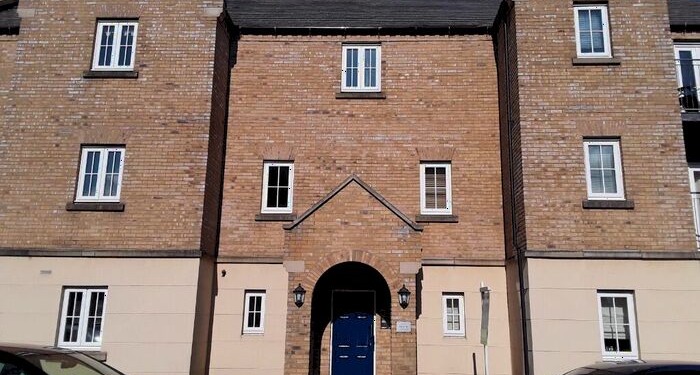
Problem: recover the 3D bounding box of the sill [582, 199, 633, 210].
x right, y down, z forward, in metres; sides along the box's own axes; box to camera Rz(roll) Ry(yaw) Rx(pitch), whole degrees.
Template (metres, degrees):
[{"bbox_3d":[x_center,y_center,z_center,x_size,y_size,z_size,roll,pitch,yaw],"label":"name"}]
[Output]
[{"bbox_3d":[4.613,0.331,9.795,0.895,0.155,0.160,0,-13,2],"label":"sill"}]

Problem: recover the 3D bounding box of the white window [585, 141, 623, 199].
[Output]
[{"bbox_3d":[4.705,-0.303,10.128,0.661,1.094,0.100,0,-12,2],"label":"white window"}]

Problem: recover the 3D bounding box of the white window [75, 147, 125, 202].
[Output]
[{"bbox_3d":[-4.980,-0.255,10.957,0.915,1.160,0.090,0,-13,2],"label":"white window"}]

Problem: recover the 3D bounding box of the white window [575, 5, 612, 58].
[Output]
[{"bbox_3d":[4.751,-3.029,10.704,0.654,1.088,0.100,0,-12,2],"label":"white window"}]

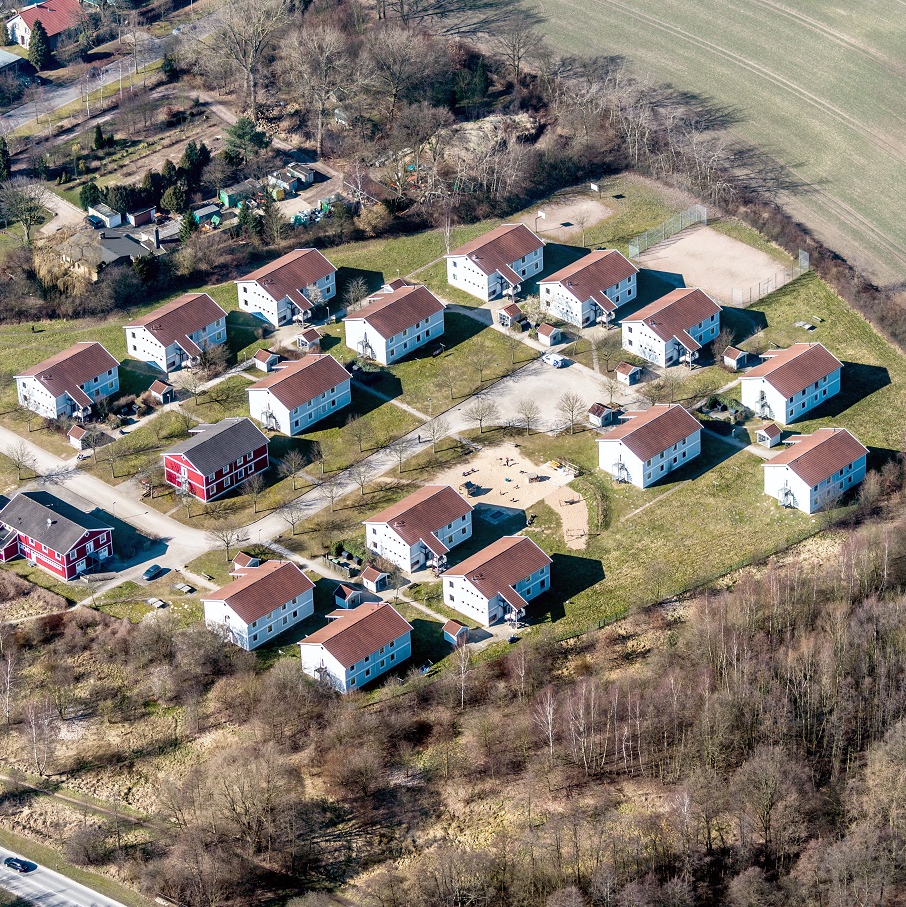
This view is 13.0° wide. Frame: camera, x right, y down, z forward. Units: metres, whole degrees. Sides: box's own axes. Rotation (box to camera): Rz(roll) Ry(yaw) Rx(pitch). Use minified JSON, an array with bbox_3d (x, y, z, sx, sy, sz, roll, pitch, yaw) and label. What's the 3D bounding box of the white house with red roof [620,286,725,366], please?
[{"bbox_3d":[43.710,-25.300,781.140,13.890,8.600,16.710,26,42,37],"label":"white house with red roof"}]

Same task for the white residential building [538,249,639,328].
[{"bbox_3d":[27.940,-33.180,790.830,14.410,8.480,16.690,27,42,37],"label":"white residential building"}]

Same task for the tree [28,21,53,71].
[{"bbox_3d":[-92.490,-91.040,883.070,4.740,12.440,4.740,-1,33,0],"label":"tree"}]

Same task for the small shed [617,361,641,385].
[{"bbox_3d":[35.647,-16.437,804.932,3.418,3.666,3.931,27,43,37],"label":"small shed"}]

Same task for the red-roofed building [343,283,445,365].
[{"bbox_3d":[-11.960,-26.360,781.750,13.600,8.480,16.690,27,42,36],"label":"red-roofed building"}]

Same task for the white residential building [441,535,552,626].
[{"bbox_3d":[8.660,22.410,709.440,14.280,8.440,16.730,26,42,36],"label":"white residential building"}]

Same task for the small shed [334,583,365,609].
[{"bbox_3d":[-18.780,25.520,709.980,3.880,3.350,3.280,-29,41,-36],"label":"small shed"}]

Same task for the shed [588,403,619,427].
[{"bbox_3d":[28.480,-7.650,759.380,3.880,3.350,3.280,-27,40,-33],"label":"shed"}]

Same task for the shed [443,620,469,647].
[{"bbox_3d":[0.678,32.798,730.191,3.931,3.666,3.418,-28,41,-35],"label":"shed"}]

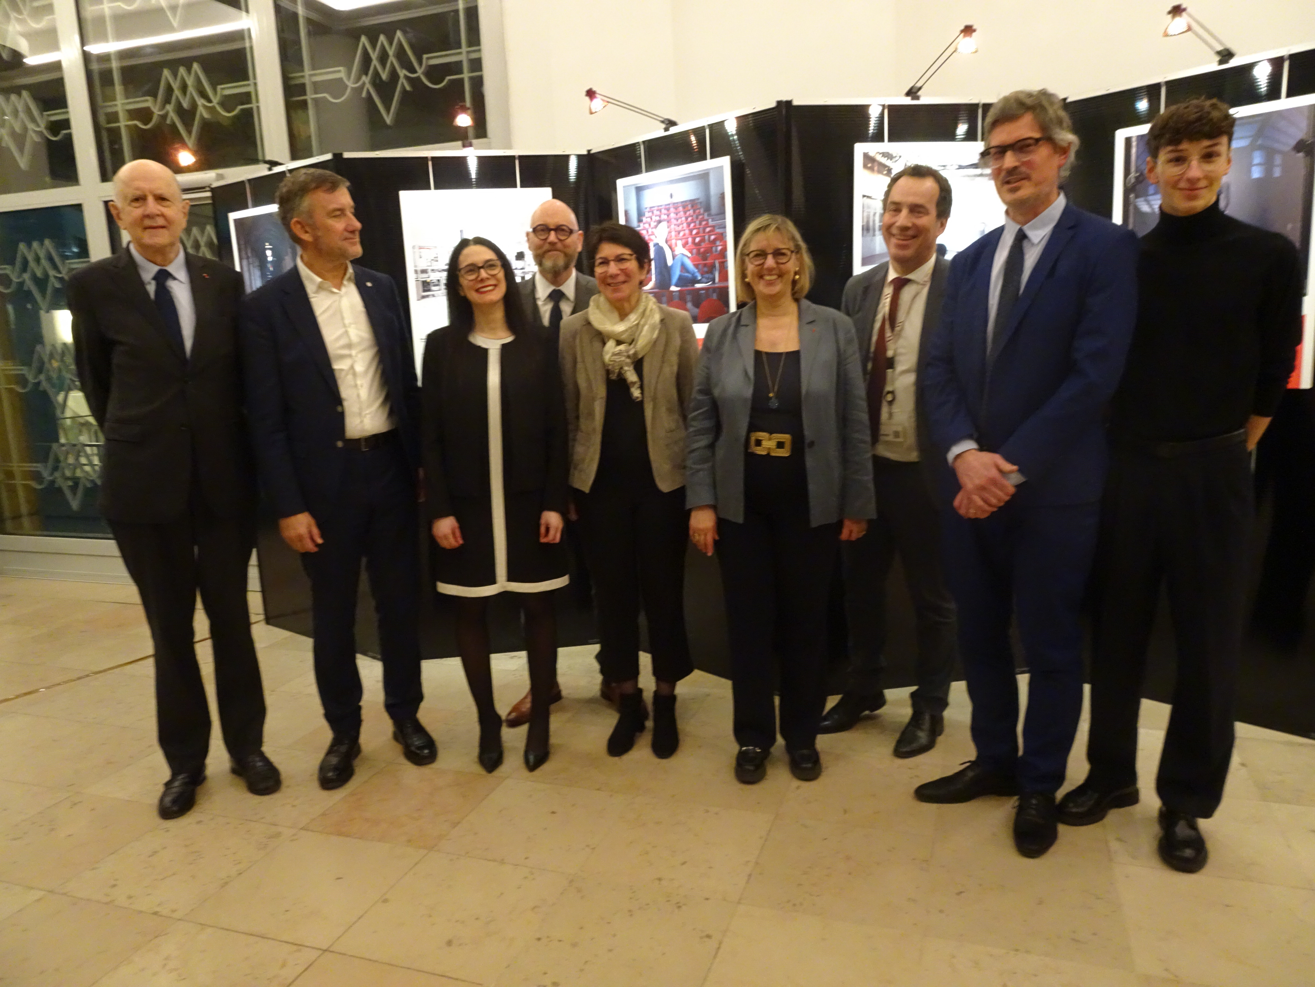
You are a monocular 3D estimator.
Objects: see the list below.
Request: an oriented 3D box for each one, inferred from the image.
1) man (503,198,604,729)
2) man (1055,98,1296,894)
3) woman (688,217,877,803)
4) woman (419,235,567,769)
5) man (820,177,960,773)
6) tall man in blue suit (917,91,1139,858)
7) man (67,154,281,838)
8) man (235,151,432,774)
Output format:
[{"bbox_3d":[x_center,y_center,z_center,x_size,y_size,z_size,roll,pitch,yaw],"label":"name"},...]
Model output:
[{"bbox_3d":[-0.301,-0.090,3.051,0.530,1.723,0.350,-3,9,-4],"label":"man"},{"bbox_3d":[1.178,-0.012,2.134,0.540,1.720,0.380,3,11,32],"label":"man"},{"bbox_3d":[0.353,0.025,2.587,0.560,1.582,0.350,-1,9,9],"label":"woman"},{"bbox_3d":[-0.481,0.038,2.756,0.460,1.582,0.320,-4,9,-9],"label":"woman"},{"bbox_3d":[0.730,-0.092,2.765,0.530,1.719,0.370,3,11,32],"label":"man"},{"bbox_3d":[0.866,-0.041,2.226,0.560,1.778,0.420,5,12,39],"label":"tall man in blue suit"},{"bbox_3d":[-1.332,-0.001,2.575,0.530,1.798,0.370,-7,10,-23],"label":"man"},{"bbox_3d":[-0.926,-0.041,2.729,0.540,1.788,0.360,-8,10,-29],"label":"man"}]

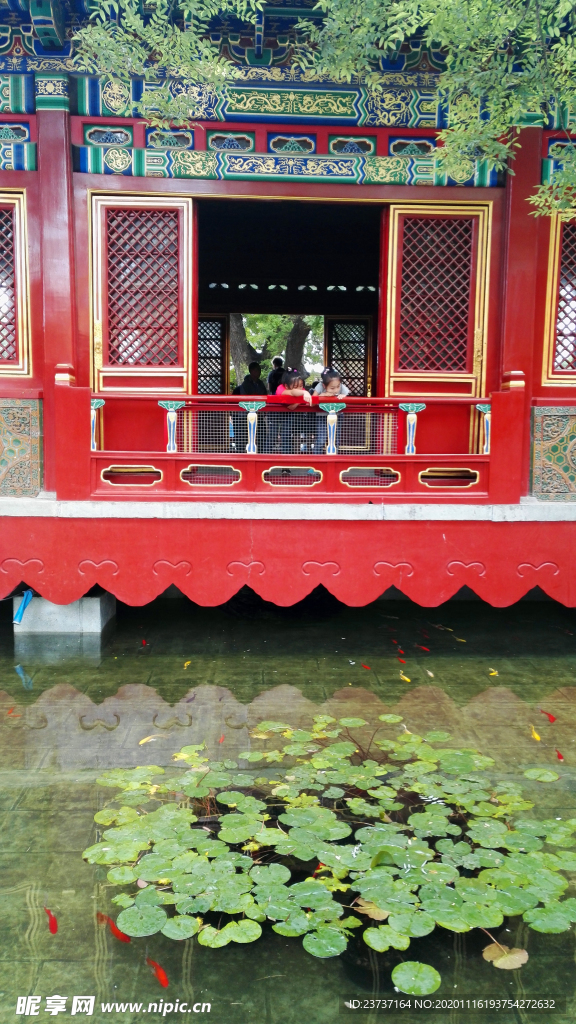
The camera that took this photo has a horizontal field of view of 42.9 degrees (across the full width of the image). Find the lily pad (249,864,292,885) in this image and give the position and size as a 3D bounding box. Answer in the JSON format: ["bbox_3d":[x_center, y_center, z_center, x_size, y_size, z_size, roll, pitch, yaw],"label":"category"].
[{"bbox_3d":[-0.070,1.459,2.951,0.161,0.025,0.144,1,7,-2],"label":"lily pad"}]

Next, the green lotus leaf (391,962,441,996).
[{"bbox_3d":[0.426,1.560,2.449,0.167,0.015,0.160,1,6,-3],"label":"green lotus leaf"}]

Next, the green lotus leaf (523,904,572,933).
[{"bbox_3d":[0.980,1.533,2.768,0.190,0.015,0.177,1,6,-3],"label":"green lotus leaf"}]

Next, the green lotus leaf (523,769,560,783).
[{"bbox_3d":[1.326,1.378,3.835,0.188,0.025,0.171,1,7,-2],"label":"green lotus leaf"}]

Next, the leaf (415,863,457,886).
[{"bbox_3d":[0.615,1.473,2.986,0.167,0.020,0.166,1,5,0],"label":"leaf"}]

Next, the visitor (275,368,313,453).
[{"bbox_3d":[0.051,-0.839,6.800,0.400,1.020,0.460,0,5,-11],"label":"visitor"}]

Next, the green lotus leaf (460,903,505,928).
[{"bbox_3d":[0.734,1.528,2.779,0.175,0.015,0.163,1,6,-3],"label":"green lotus leaf"}]

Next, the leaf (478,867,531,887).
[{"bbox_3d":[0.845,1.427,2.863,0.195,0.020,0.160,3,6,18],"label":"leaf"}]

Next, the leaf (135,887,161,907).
[{"bbox_3d":[-0.531,1.472,2.808,0.124,0.020,0.131,1,5,0],"label":"leaf"}]

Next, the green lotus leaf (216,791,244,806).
[{"bbox_3d":[-0.280,1.406,3.605,0.143,0.020,0.144,1,5,0],"label":"green lotus leaf"}]

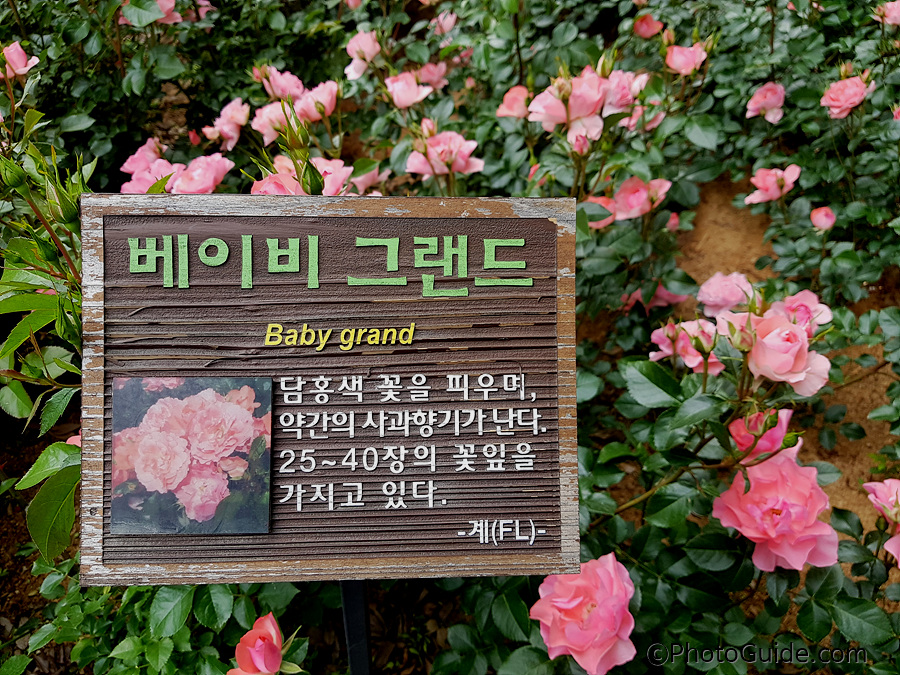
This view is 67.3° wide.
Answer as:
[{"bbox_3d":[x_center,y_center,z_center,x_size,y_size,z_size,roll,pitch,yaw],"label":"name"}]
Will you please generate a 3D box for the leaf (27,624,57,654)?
[{"bbox_3d":[-0.446,0.331,0.740,0.021,0.010,0.036,32,48,7],"label":"leaf"}]

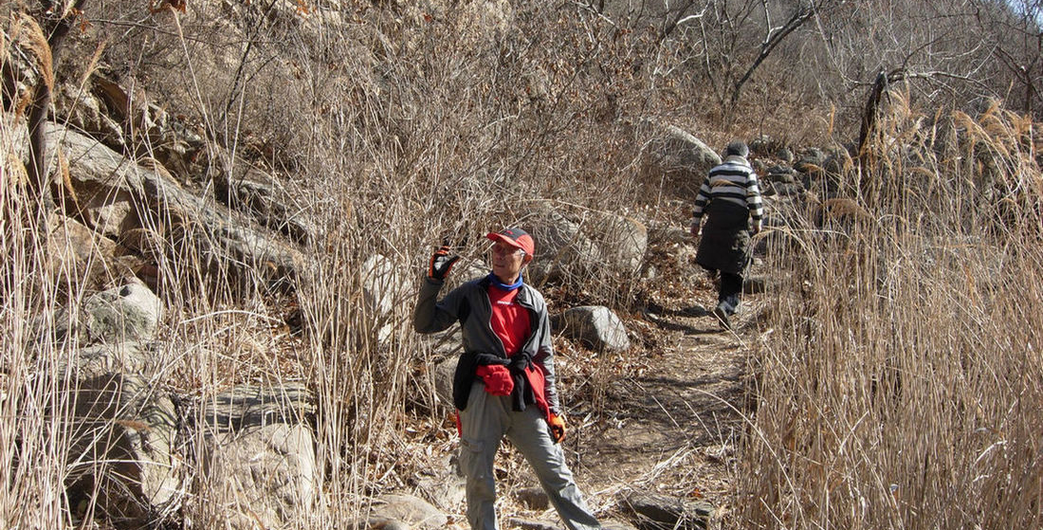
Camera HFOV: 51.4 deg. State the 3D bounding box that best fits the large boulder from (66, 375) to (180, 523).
[{"bbox_3d":[-2.200,1.012,6.000,0.600,0.700,0.600,-1,4,-19],"label":"large boulder"}]

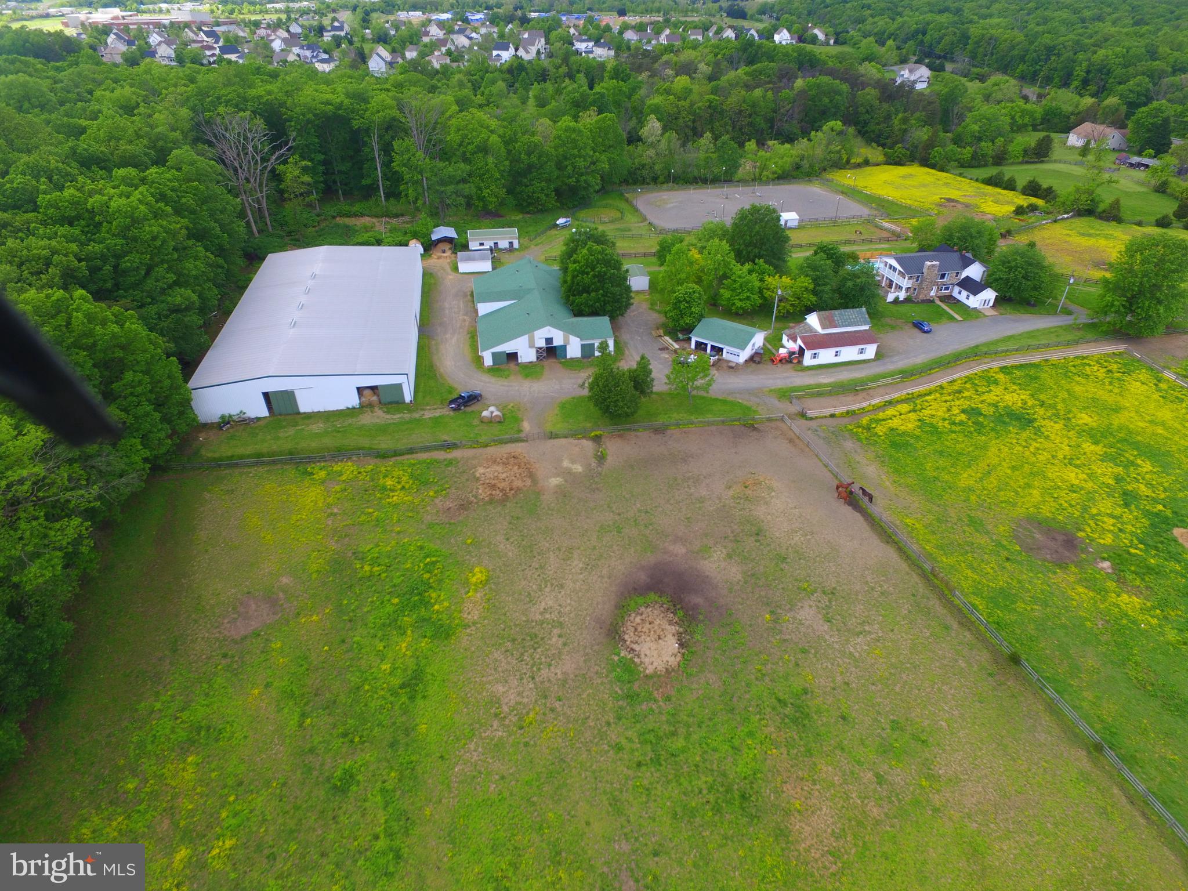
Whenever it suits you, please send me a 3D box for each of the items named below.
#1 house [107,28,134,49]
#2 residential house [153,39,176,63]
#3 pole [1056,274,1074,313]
[{"bbox_3d":[-338.260,-290.360,490.000,14.500,10.500,13.000,-8,35,-12],"label":"house"},{"bbox_3d":[-235.428,-218.800,382.380,10.500,9.900,11.500,6,36,8],"label":"residential house"},{"bbox_3d":[91.633,-29.528,133.492,0.600,8.139,0.500,20,42,30],"label":"pole"}]

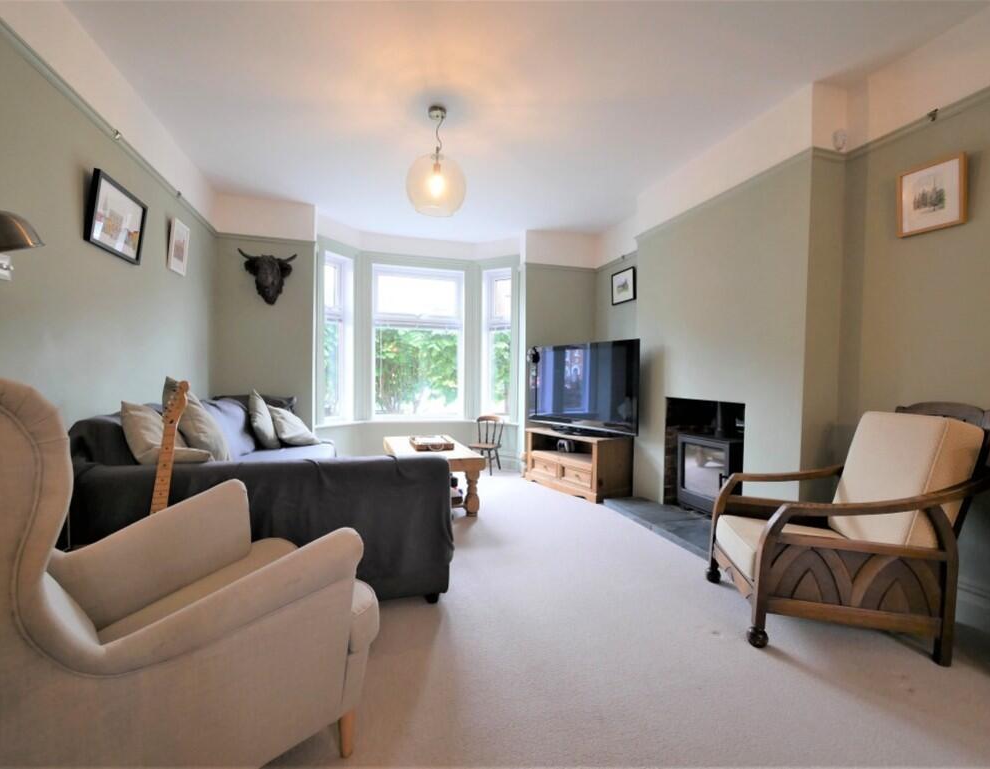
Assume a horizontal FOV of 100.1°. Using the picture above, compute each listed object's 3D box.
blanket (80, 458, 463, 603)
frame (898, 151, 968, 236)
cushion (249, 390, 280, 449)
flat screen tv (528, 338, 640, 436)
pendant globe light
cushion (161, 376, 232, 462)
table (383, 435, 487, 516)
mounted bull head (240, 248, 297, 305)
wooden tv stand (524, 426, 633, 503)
[{"bbox_3d":[-0.949,0.639,1.815,1.514,0.669,0.247,0,1,-14],"label":"blanket"},{"bbox_3d":[1.933,-0.823,1.833,0.029,0.291,0.223,0,1,-18],"label":"frame"},{"bbox_3d":[-1.596,0.246,2.869,0.134,0.422,0.412,-19,8,-19],"label":"cushion"},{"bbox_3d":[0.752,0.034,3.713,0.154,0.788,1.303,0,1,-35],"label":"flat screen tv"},{"bbox_3d":[-0.326,-1.251,2.325,0.335,0.612,0.335,0,1,-18],"label":"pendant globe light"},{"bbox_3d":[-1.469,0.198,2.045,0.149,0.464,0.443,-29,12,-20],"label":"cushion"},{"bbox_3d":[-0.581,0.745,3.528,0.620,0.437,1.257,0,1,-18],"label":"table"},{"bbox_3d":[-1.882,-0.897,3.442,0.417,0.422,0.237,0,1,-18],"label":"mounted bull head"},{"bbox_3d":[0.769,0.710,3.930,0.479,0.516,0.898,0,1,-36],"label":"wooden tv stand"}]

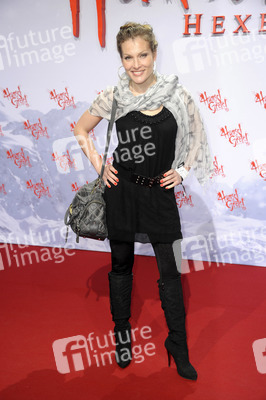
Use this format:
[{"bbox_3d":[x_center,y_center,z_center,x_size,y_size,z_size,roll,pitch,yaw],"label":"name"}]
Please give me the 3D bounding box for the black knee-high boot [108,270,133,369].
[{"bbox_3d":[-0.064,0.636,3.275,0.120,0.460,0.240,-1,14,-4],"label":"black knee-high boot"}]

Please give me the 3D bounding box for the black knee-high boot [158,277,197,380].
[{"bbox_3d":[0.238,0.647,3.100,0.120,0.485,0.251,-13,19,-42],"label":"black knee-high boot"}]

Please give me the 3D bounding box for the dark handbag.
[{"bbox_3d":[-0.203,-0.161,2.848,0.210,0.670,0.320,0,14,0],"label":"dark handbag"}]

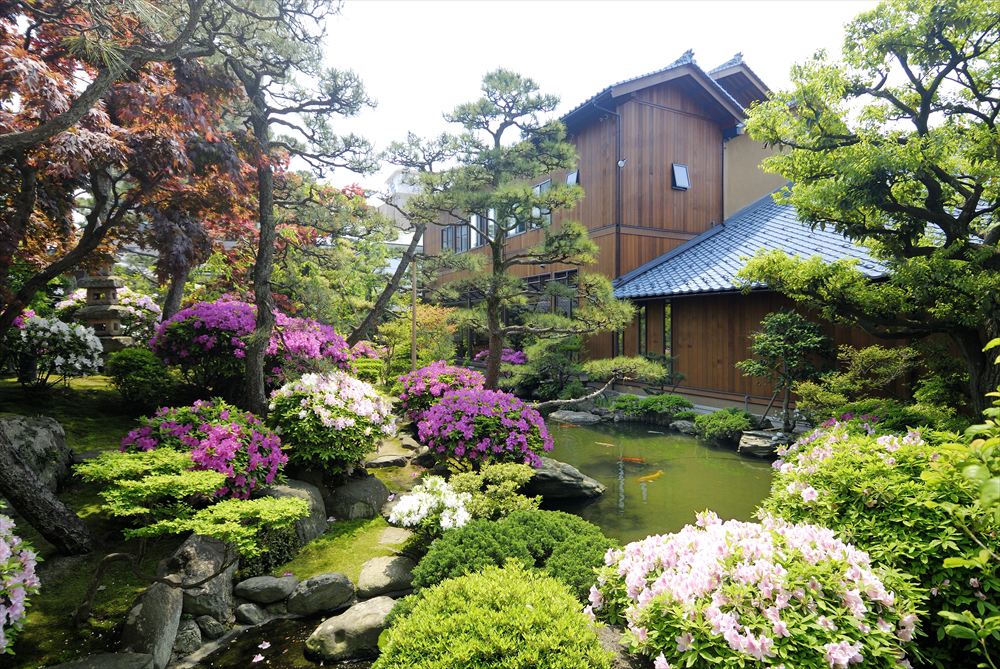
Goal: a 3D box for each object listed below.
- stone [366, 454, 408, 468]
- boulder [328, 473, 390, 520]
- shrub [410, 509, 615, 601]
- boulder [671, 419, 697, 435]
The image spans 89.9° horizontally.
[{"bbox_3d":[-1.280,1.460,5.700,0.460,0.110,0.420,0,0,0],"label":"stone"},{"bbox_3d":[-1.190,1.360,4.250,0.520,0.340,0.400,0,0,0],"label":"boulder"},{"bbox_3d":[0.080,1.410,3.200,1.300,0.550,1.050,0,0,0],"label":"shrub"},{"bbox_3d":[3.500,1.730,9.500,0.520,0.300,0.420,0,0,0],"label":"boulder"}]

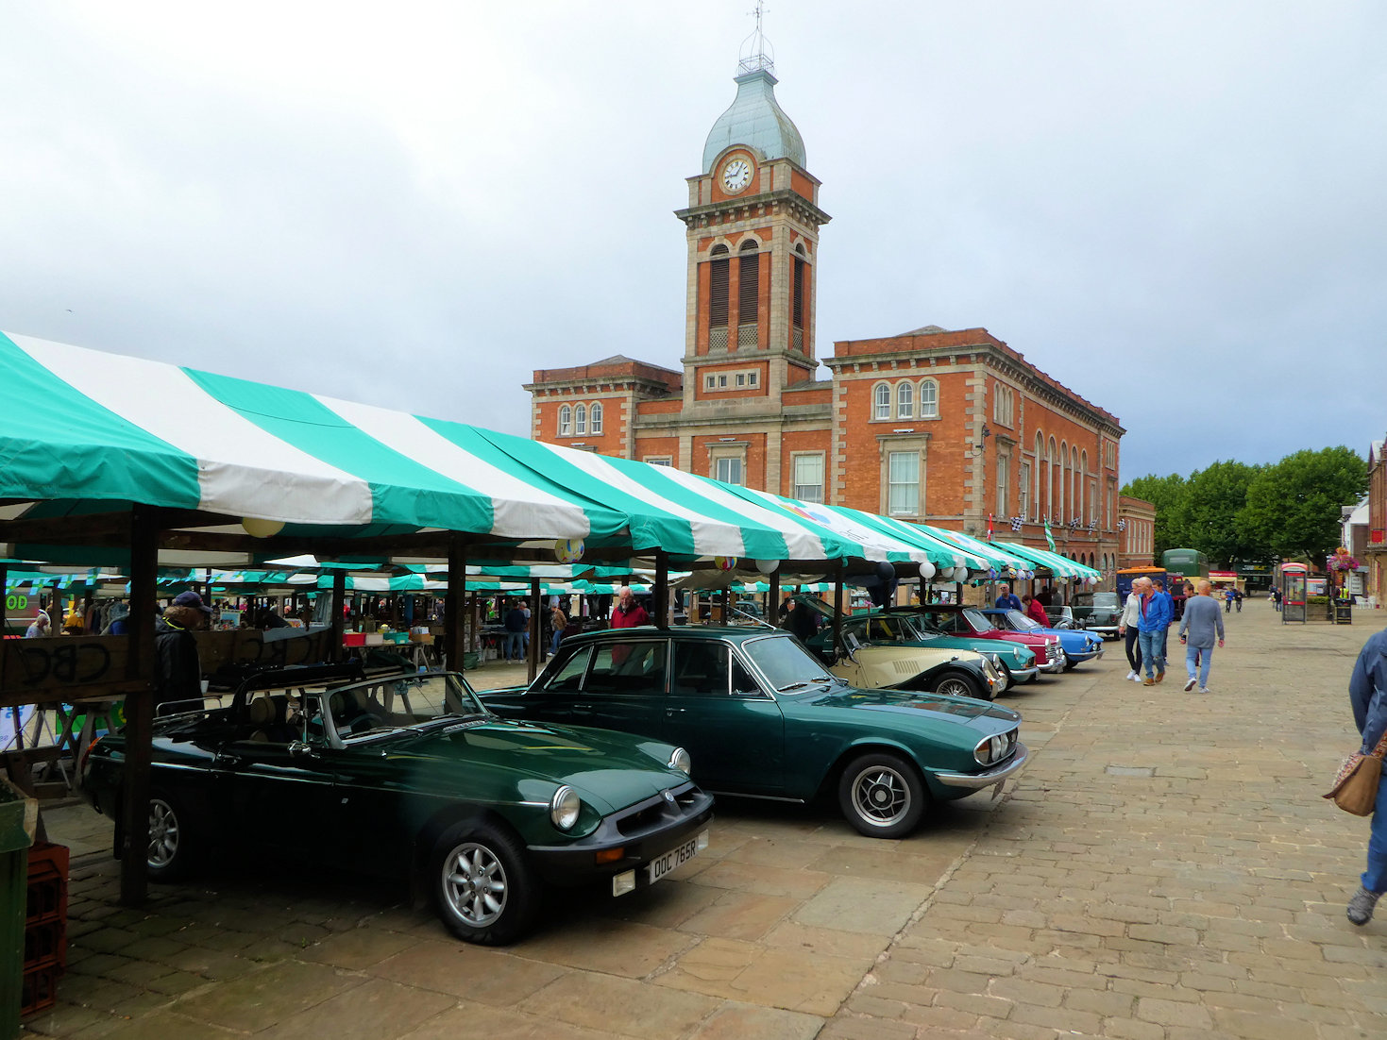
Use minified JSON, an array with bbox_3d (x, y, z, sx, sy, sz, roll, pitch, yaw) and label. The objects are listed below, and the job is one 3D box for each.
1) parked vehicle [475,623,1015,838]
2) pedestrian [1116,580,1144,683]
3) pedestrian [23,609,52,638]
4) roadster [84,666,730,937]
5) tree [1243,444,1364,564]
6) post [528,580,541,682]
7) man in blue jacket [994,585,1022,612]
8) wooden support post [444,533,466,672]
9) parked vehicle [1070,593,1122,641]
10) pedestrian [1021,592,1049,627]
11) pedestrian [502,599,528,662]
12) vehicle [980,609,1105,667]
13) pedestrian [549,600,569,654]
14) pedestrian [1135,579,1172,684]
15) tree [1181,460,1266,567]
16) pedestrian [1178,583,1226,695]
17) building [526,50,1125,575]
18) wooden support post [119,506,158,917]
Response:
[{"bbox_3d":[0.207,1.514,7.631,4.600,1.400,1.660,-2,-3,27],"label":"parked vehicle"},{"bbox_3d":[7.393,1.864,16.300,0.500,1.720,0.420,1,-1,20],"label":"pedestrian"},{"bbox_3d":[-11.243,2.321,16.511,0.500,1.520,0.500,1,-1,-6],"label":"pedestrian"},{"bbox_3d":[-1.795,1.515,5.740,3.980,1.240,1.530,-2,-4,25],"label":"roadster"},{"bbox_3d":[55.874,0.099,88.000,11.000,13.600,11.000,0,-3,33],"label":"tree"},{"bbox_3d":[-2.733,1.962,16.500,0.110,2.250,0.110,0,-3,26],"label":"post"},{"bbox_3d":[7.351,2.420,22.413,0.550,1.770,0.350,1,-1,14],"label":"man in blue jacket"},{"bbox_3d":[-1.783,1.113,7.136,0.100,2.180,0.100,1,-1,33],"label":"wooden support post"},{"bbox_3d":[12.750,2.950,30.300,1.600,1.450,3.950,0,-3,25],"label":"parked vehicle"},{"bbox_3d":[7.572,2.365,21.300,0.620,1.500,0.500,2,-3,-21],"label":"pedestrian"},{"bbox_3d":[-4.856,3.027,26.200,0.540,1.720,0.360,1,-3,-6],"label":"pedestrian"},{"bbox_3d":[7.040,2.590,21.250,3.800,1.240,1.520,-2,-4,30],"label":"vehicle"},{"bbox_3d":[-3.857,3.054,27.512,0.550,1.620,0.520,1,-1,12],"label":"pedestrian"},{"bbox_3d":[7.614,1.855,15.900,0.560,1.780,0.420,0,-3,23],"label":"pedestrian"},{"bbox_3d":[55.161,1.183,100.000,10.000,14.800,10.000,1,-1,0],"label":"tree"},{"bbox_3d":[8.016,1.841,15.200,0.620,1.780,0.420,1,-1,14],"label":"pedestrian"},{"bbox_3d":[13.982,-12.063,77.139,32.000,36.000,43.500,1,-1,33],"label":"building"},{"bbox_3d":[-2.981,0.972,5.186,0.100,2.180,0.100,1,-1,33],"label":"wooden support post"}]

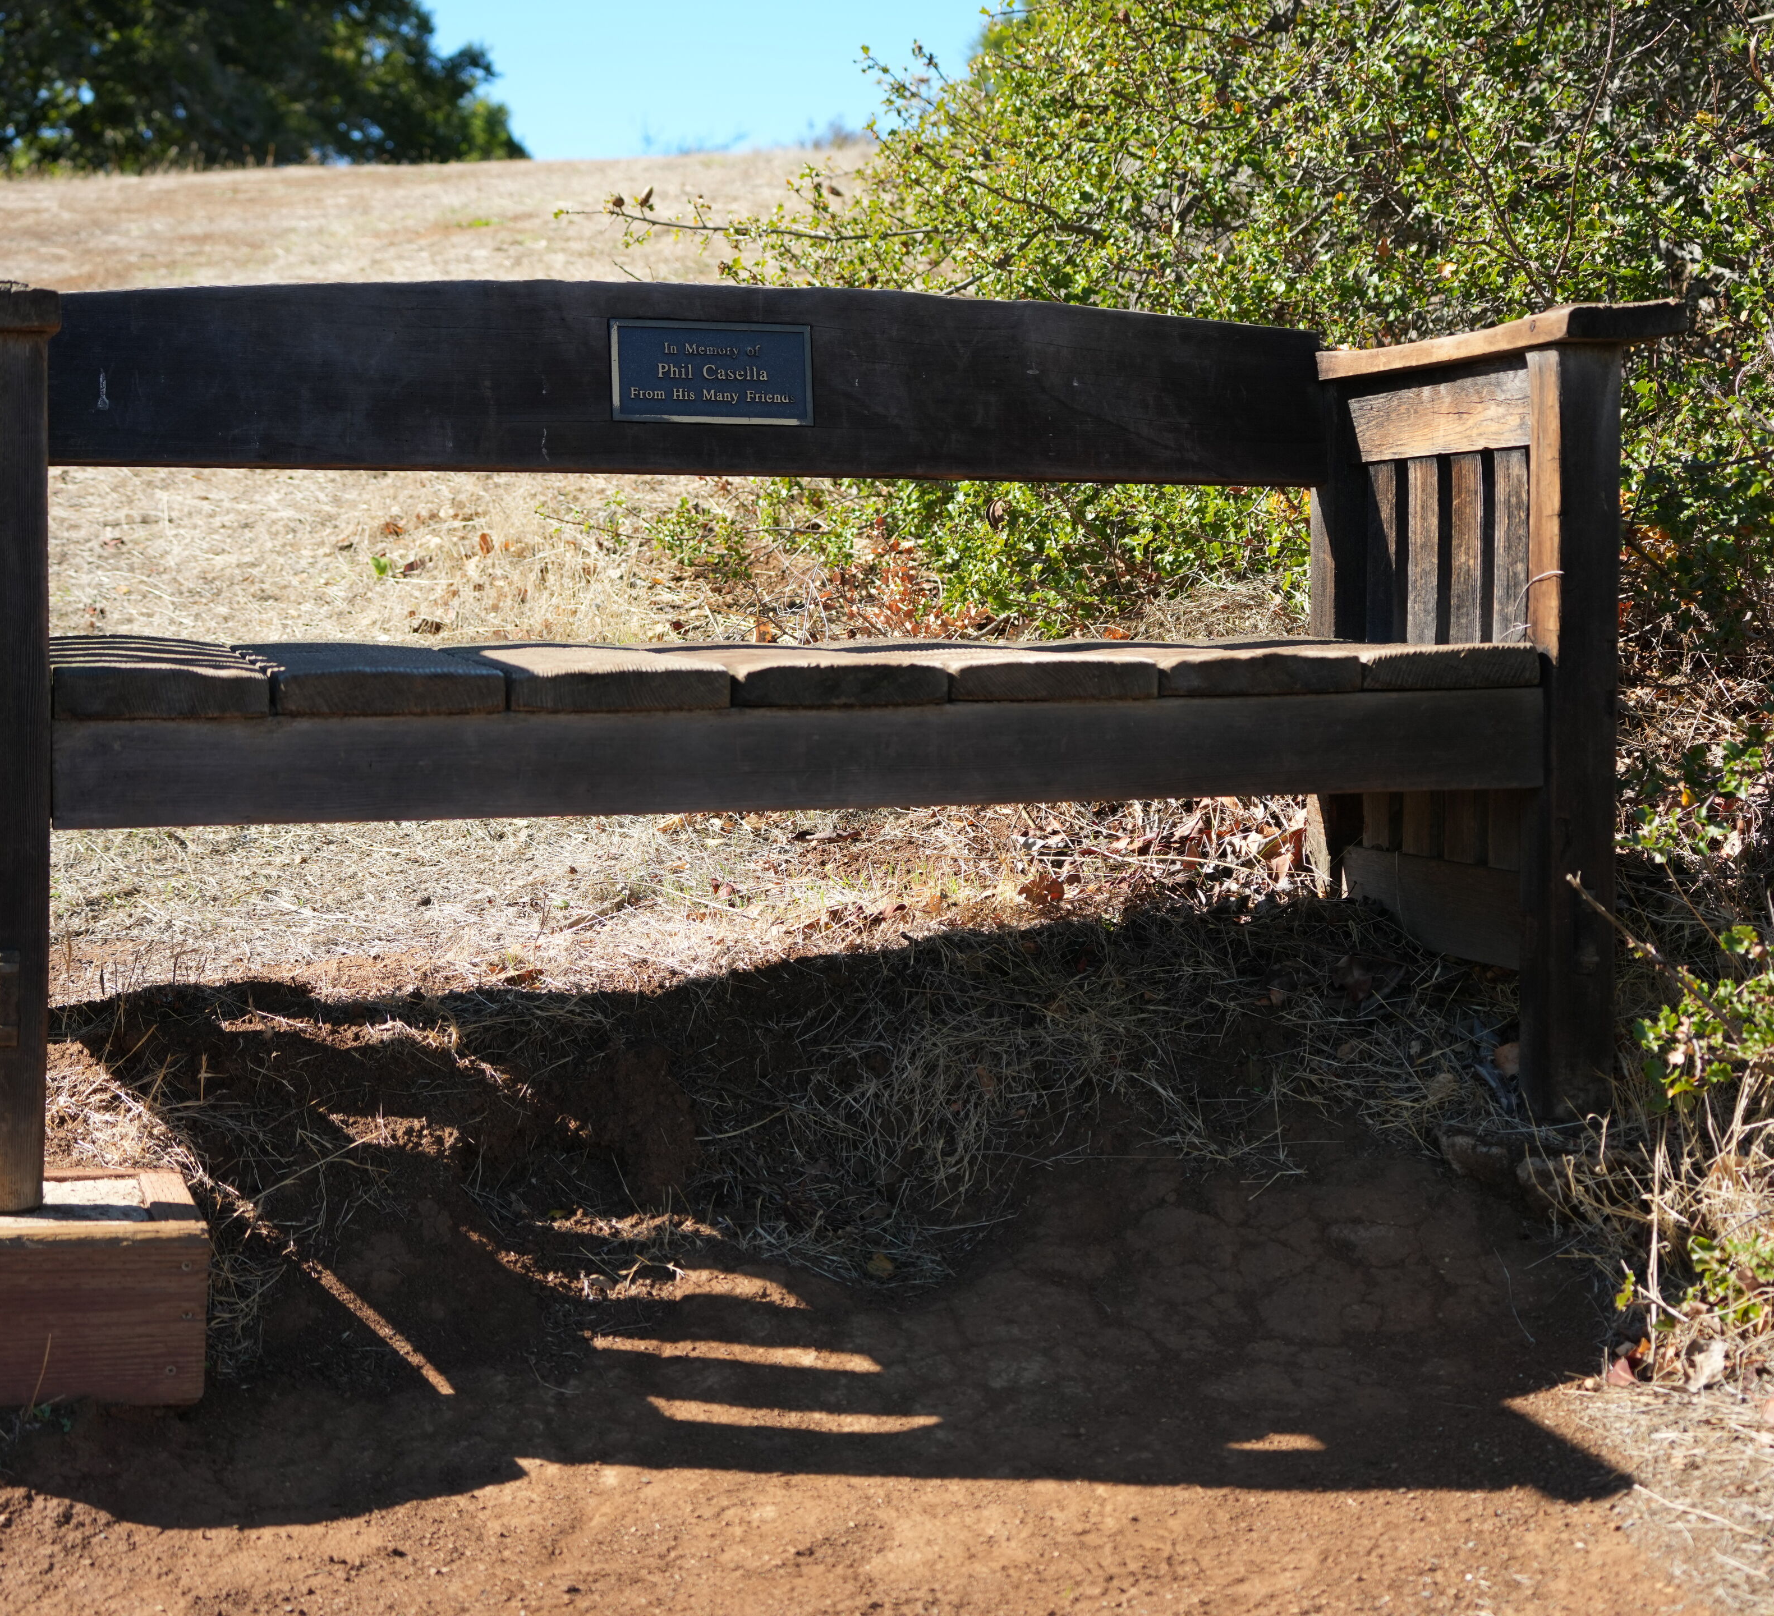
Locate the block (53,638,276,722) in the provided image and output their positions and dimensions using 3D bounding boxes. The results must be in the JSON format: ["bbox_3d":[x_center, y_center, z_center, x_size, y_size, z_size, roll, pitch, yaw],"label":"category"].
[{"bbox_3d":[-0.652,-0.117,2.963,0.178,0.041,0.436,-1,6,-16],"label":"block"}]

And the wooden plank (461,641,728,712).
[{"bbox_3d":[-0.276,-0.116,2.973,0.183,0.042,0.440,-2,4,-15],"label":"wooden plank"}]

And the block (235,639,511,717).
[{"bbox_3d":[-0.471,-0.118,3.021,0.192,0.039,0.436,-1,6,-16],"label":"block"}]

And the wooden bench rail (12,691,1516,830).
[{"bbox_3d":[-0.033,-0.044,2.955,1.361,0.089,0.037,-2,4,-17],"label":"wooden bench rail"}]

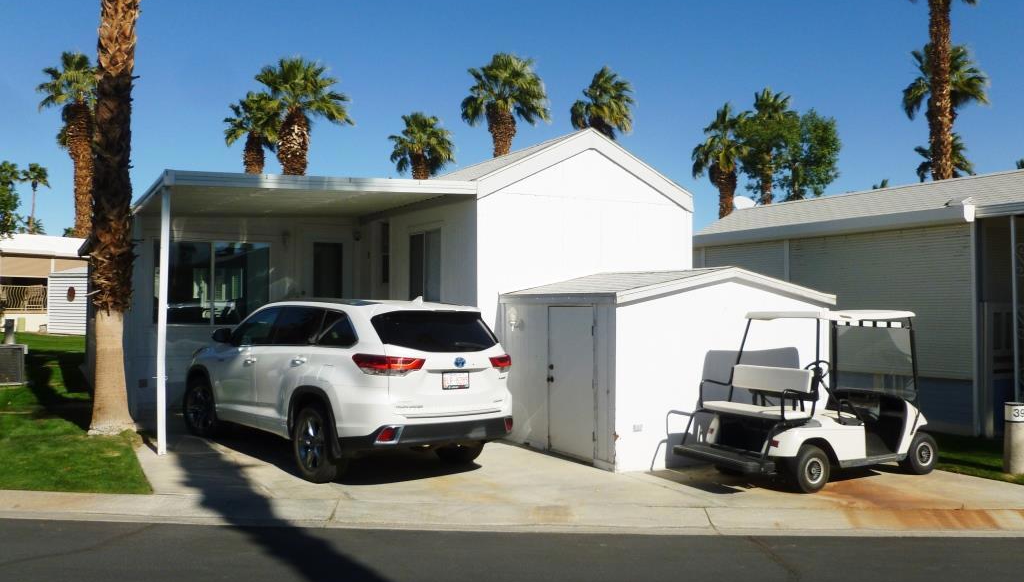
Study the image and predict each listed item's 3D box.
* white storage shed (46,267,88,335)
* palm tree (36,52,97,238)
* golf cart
[{"bbox_3d":[-15.809,0.397,29.905,2.200,2.300,2.200,1,-2,-32],"label":"white storage shed"},{"bbox_3d":[-17.342,-3.969,33.128,3.300,11.322,3.300,1,-2,-32],"label":"palm tree"},{"bbox_3d":[3.051,1.016,8.494,2.700,1.740,1.200,1,-2,-31],"label":"golf cart"}]

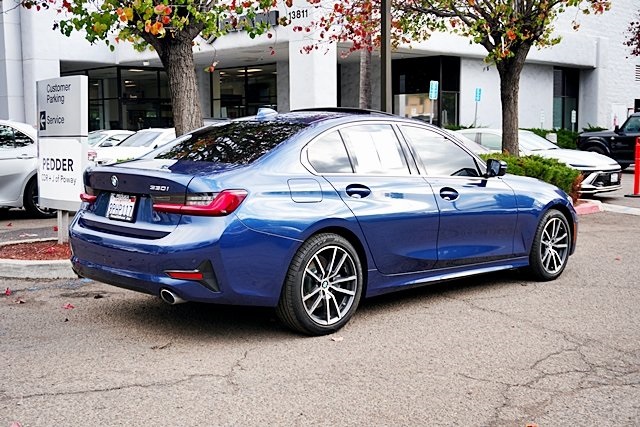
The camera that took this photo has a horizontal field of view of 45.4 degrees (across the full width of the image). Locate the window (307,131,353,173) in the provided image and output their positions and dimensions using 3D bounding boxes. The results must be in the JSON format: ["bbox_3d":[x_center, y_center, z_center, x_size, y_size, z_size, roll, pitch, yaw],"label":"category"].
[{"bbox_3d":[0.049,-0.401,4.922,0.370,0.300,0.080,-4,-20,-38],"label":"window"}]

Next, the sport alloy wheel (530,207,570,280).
[{"bbox_3d":[2.009,0.274,6.880,0.660,0.660,0.240,-5,8,-44],"label":"sport alloy wheel"}]

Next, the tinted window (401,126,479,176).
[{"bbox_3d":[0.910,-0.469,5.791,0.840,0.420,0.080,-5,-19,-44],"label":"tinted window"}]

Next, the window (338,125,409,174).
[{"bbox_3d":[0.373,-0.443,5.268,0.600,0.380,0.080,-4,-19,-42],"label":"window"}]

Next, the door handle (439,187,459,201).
[{"bbox_3d":[0.932,-0.144,5.571,0.225,0.075,0.060,-5,8,-45],"label":"door handle"}]

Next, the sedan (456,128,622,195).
[{"bbox_3d":[3.600,-1.118,16.000,1.850,1.430,4.820,-6,8,-44],"label":"sedan"}]

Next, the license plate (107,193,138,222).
[{"bbox_3d":[-1.210,-0.035,4.666,0.312,0.162,0.025,7,-5,45],"label":"license plate"}]

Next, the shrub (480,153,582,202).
[{"bbox_3d":[3.736,-0.636,13.900,2.200,0.850,1.200,0,6,-9],"label":"shrub"}]

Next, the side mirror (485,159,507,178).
[{"bbox_3d":[1.376,-0.350,5.931,0.140,0.165,0.205,-5,8,-45],"label":"side mirror"}]

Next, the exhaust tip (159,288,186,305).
[{"bbox_3d":[-0.811,0.472,4.350,0.130,0.088,0.100,-5,8,-45],"label":"exhaust tip"}]

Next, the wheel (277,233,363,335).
[{"bbox_3d":[-0.017,0.441,4.881,0.660,0.660,0.240,-5,8,-44],"label":"wheel"}]

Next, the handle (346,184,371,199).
[{"bbox_3d":[0.238,-0.142,4.875,0.225,0.075,0.060,-5,8,-45],"label":"handle"}]

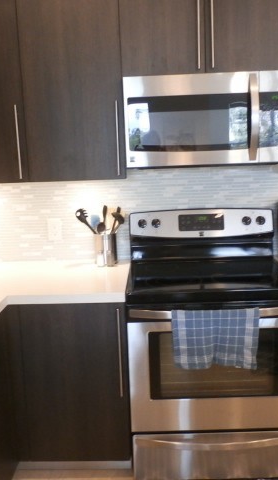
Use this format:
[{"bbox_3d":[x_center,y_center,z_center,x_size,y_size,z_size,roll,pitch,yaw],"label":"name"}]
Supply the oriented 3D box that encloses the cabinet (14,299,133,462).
[{"bbox_3d":[-0.282,0.588,2.362,0.497,0.758,0.620,-2,9,2],"label":"cabinet"}]

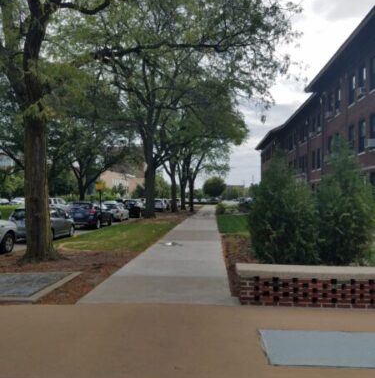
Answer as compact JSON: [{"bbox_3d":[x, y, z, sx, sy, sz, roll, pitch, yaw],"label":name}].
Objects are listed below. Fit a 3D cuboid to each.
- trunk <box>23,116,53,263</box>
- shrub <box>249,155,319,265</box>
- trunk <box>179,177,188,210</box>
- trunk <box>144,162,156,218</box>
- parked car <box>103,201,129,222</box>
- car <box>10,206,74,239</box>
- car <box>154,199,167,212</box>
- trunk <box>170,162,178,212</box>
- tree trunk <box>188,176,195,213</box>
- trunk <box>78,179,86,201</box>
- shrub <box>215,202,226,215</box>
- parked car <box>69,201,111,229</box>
[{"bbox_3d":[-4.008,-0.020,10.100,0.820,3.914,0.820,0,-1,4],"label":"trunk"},{"bbox_3d":[2.180,0.430,8.450,1.550,2.550,1.500,0,-2,0],"label":"shrub"},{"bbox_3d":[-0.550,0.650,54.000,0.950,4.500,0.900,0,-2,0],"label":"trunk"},{"bbox_3d":[-2.858,0.050,29.000,0.860,4.348,0.860,0,-1,4],"label":"trunk"},{"bbox_3d":[-5.971,1.837,30.572,1.840,1.500,4.600,0,-1,4],"label":"parked car"},{"bbox_3d":[-6.824,1.562,18.004,1.760,1.460,4.350,0,-1,4],"label":"car"},{"bbox_3d":[-4.090,2.410,55.400,1.870,1.720,4.700,0,-2,4],"label":"car"},{"bbox_3d":[-1.489,-0.286,43.000,0.800,5.726,0.800,0,-1,4],"label":"trunk"},{"bbox_3d":[0.481,0.531,42.000,0.620,4.083,0.620,0,-1,4],"label":"tree trunk"},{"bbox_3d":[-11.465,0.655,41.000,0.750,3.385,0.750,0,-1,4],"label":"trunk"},{"bbox_3d":[3.330,1.970,37.300,1.000,1.200,1.000,0,-2,0],"label":"shrub"},{"bbox_3d":[-6.050,1.680,24.500,1.800,1.620,4.450,0,-2,4],"label":"parked car"}]

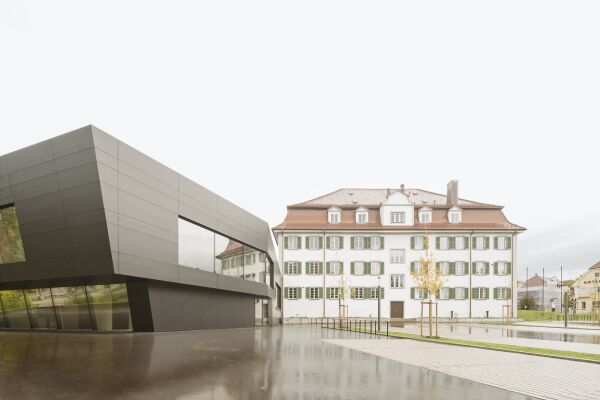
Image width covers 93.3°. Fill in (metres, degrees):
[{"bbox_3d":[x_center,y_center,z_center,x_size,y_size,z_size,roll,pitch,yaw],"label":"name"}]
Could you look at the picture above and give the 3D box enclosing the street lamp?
[{"bbox_3d":[5.850,7.750,21.200,0.200,4.000,0.200,0,0,0],"label":"street lamp"}]

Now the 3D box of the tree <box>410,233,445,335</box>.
[{"bbox_3d":[7.800,5.200,17.200,2.200,6.300,2.200,0,0,0],"label":"tree"}]

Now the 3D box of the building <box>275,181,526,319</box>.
[{"bbox_3d":[13.300,7.100,46.500,33.200,18.900,17.500,0,0,0],"label":"building"}]

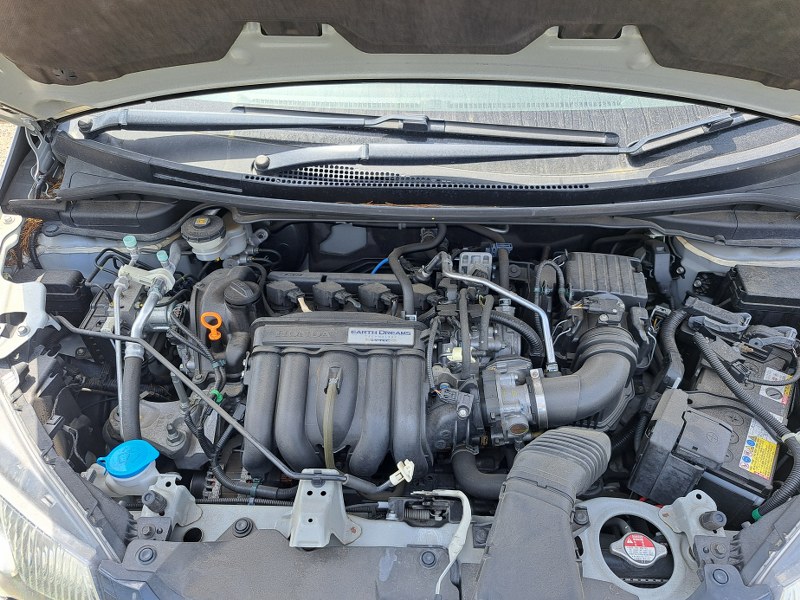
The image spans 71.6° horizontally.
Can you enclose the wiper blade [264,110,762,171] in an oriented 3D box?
[{"bbox_3d":[0.242,-0.281,0.996,1.000,0.055,0.115,-7,65,-8],"label":"wiper blade"}]

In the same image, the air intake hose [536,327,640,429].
[{"bbox_3d":[0.288,0.119,0.865,0.150,0.110,0.140,0,43,0],"label":"air intake hose"}]

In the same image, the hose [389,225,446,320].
[{"bbox_3d":[0.029,-0.052,0.970,0.100,0.075,0.210,0,43,0],"label":"hose"}]

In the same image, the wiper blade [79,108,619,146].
[{"bbox_3d":[-0.104,-0.314,1.005,0.985,0.050,0.080,2,65,2],"label":"wiper blade"}]

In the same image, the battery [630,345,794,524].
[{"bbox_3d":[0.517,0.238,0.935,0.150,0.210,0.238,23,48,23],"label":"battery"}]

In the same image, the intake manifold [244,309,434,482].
[{"bbox_3d":[-0.097,0.155,0.892,0.280,0.225,0.215,0,43,0],"label":"intake manifold"}]

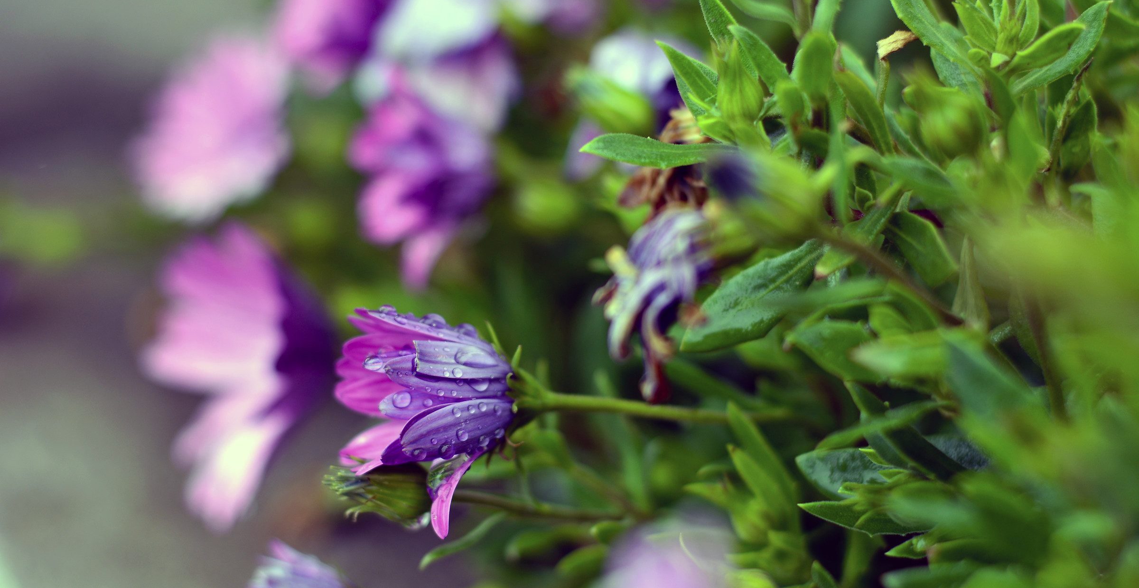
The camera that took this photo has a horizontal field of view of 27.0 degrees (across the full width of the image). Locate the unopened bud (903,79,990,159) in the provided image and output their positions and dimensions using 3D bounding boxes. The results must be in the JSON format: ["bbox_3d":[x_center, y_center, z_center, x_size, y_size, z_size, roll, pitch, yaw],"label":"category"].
[{"bbox_3d":[0.060,-0.028,0.380,0.013,0.013,0.013,-29,24,0],"label":"unopened bud"}]

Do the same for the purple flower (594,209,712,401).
[{"bbox_3d":[0.015,0.002,0.412,0.019,0.031,0.020,-7,19,-20],"label":"purple flower"}]

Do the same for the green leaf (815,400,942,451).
[{"bbox_3d":[0.053,0.022,0.405,0.024,0.004,0.006,-24,21,-5],"label":"green leaf"}]

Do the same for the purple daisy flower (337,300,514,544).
[{"bbox_3d":[-0.026,0.022,0.420,0.032,0.040,0.034,-2,15,-6],"label":"purple daisy flower"}]

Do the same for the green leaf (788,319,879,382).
[{"bbox_3d":[0.045,0.010,0.406,0.017,0.009,0.007,8,25,-23],"label":"green leaf"}]

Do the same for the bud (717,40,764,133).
[{"bbox_3d":[0.030,-0.037,0.420,0.008,0.016,0.008,-10,7,-1],"label":"bud"}]

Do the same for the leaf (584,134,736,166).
[{"bbox_3d":[0.016,-0.026,0.420,0.028,0.004,0.008,-3,31,-5],"label":"leaf"}]

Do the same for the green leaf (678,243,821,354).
[{"bbox_3d":[0.033,0.000,0.430,0.031,0.004,0.012,-36,46,-6],"label":"green leaf"}]

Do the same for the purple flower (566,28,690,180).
[{"bbox_3d":[0.013,-0.040,0.500,0.025,0.034,0.034,-6,16,-22],"label":"purple flower"}]

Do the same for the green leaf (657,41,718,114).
[{"bbox_3d":[0.021,-0.038,0.421,0.004,0.018,0.008,-39,1,-45],"label":"green leaf"}]

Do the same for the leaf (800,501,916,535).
[{"bbox_3d":[0.051,0.040,0.420,0.021,0.004,0.008,8,32,1],"label":"leaf"}]

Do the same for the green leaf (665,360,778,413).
[{"bbox_3d":[0.028,0.017,0.440,0.021,0.005,0.006,23,12,-10],"label":"green leaf"}]

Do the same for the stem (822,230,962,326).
[{"bbox_3d":[0.053,-0.002,0.390,0.031,0.004,0.004,31,0,-29],"label":"stem"}]

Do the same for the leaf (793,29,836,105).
[{"bbox_3d":[0.041,-0.038,0.395,0.007,0.012,0.005,0,18,0],"label":"leaf"}]

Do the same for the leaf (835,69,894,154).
[{"bbox_3d":[0.050,-0.031,0.402,0.005,0.017,0.005,-36,14,0],"label":"leaf"}]

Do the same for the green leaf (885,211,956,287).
[{"bbox_3d":[0.062,-0.008,0.415,0.009,0.015,0.005,-43,14,0],"label":"green leaf"}]

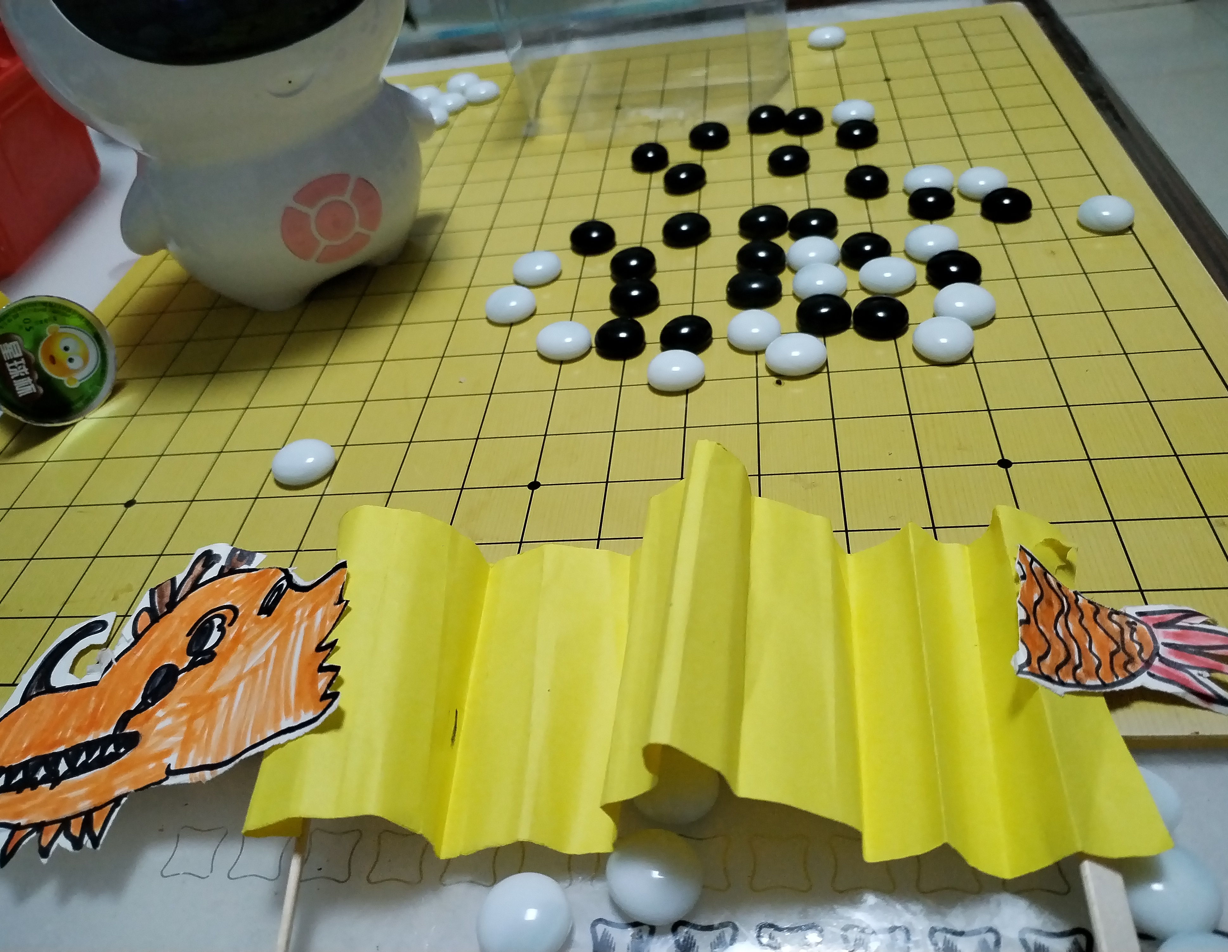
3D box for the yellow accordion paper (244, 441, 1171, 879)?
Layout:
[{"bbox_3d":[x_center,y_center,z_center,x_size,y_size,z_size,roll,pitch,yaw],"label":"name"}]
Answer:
[{"bbox_3d":[0.013,0.037,0.216,0.197,0.046,0.085,-3,43,9],"label":"yellow accordion paper"}]

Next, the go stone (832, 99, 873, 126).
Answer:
[{"bbox_3d":[0.113,-0.171,0.449,0.019,0.010,0.019,-3,43,10],"label":"go stone"}]

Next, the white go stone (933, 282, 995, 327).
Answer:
[{"bbox_3d":[0.119,-0.058,0.323,0.020,0.010,0.020,-3,43,9],"label":"white go stone"}]

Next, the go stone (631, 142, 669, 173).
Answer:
[{"bbox_3d":[0.017,-0.148,0.444,0.019,0.011,0.019,-3,43,9],"label":"go stone"}]

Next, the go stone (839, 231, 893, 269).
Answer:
[{"bbox_3d":[0.094,-0.084,0.357,0.019,0.011,0.019,-3,43,9],"label":"go stone"}]

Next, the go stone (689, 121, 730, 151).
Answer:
[{"bbox_3d":[0.045,-0.161,0.451,0.019,0.011,0.019,-3,43,9],"label":"go stone"}]

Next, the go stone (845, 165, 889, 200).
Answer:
[{"bbox_3d":[0.105,-0.123,0.397,0.019,0.010,0.019,-3,43,10],"label":"go stone"}]

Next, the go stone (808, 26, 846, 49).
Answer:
[{"bbox_3d":[0.117,-0.242,0.525,0.020,0.009,0.020,-3,43,10],"label":"go stone"}]

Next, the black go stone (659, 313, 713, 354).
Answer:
[{"bbox_3d":[0.025,-0.050,0.335,0.018,0.010,0.018,-3,43,10],"label":"black go stone"}]

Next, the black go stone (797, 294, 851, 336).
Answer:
[{"bbox_3d":[0.074,-0.057,0.337,0.020,0.010,0.020,-3,43,10],"label":"black go stone"}]

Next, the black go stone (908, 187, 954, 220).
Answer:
[{"bbox_3d":[0.126,-0.108,0.377,0.018,0.010,0.018,-3,43,10],"label":"black go stone"}]

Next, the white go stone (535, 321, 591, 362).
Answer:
[{"bbox_3d":[-0.018,-0.049,0.343,0.020,0.010,0.020,-3,43,10],"label":"white go stone"}]

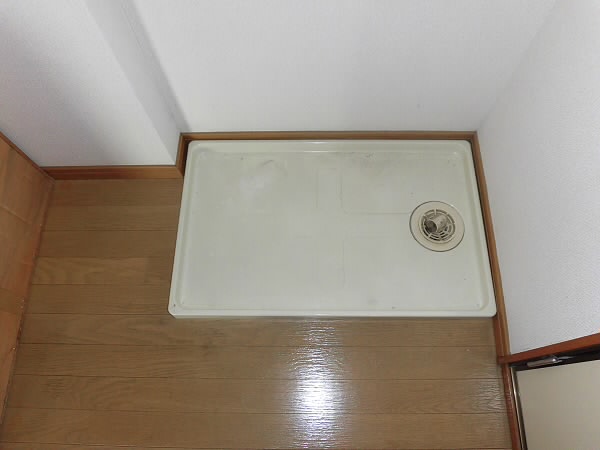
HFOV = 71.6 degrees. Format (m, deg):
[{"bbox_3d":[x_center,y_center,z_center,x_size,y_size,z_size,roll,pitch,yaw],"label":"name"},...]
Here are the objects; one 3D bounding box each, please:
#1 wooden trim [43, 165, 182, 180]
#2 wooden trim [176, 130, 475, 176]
[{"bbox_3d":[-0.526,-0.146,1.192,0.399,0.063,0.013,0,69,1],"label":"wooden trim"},{"bbox_3d":[0.081,-0.198,1.200,0.835,0.063,0.122,0,69,1],"label":"wooden trim"}]

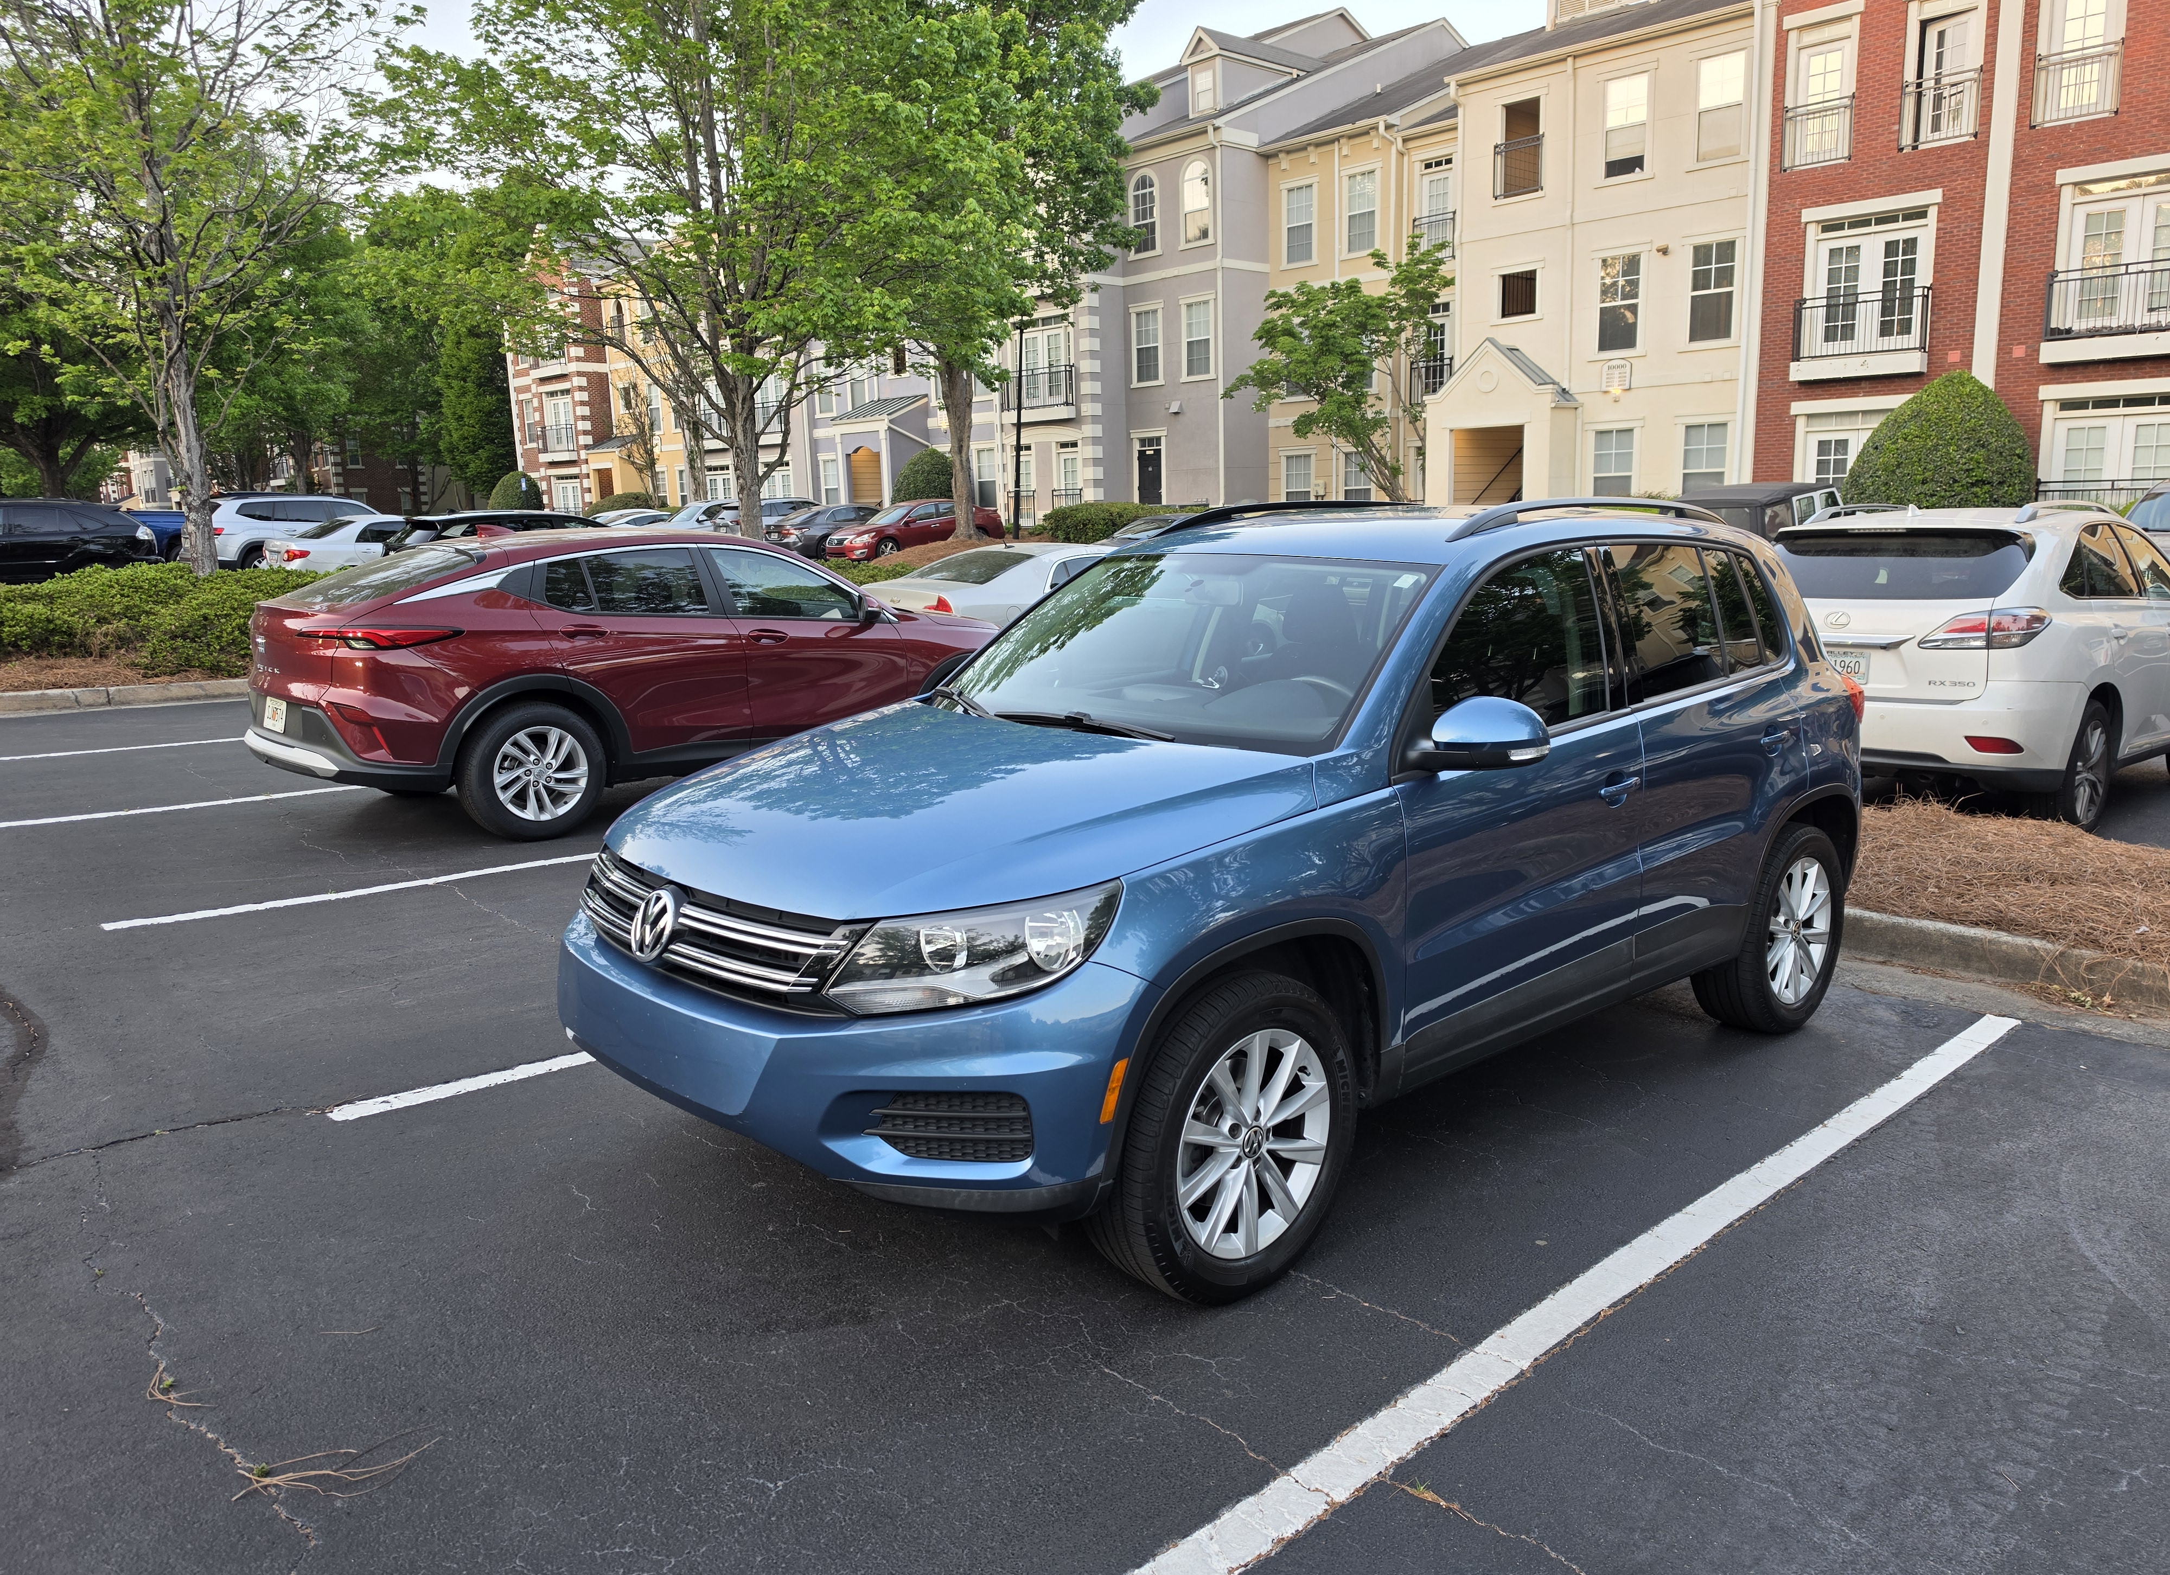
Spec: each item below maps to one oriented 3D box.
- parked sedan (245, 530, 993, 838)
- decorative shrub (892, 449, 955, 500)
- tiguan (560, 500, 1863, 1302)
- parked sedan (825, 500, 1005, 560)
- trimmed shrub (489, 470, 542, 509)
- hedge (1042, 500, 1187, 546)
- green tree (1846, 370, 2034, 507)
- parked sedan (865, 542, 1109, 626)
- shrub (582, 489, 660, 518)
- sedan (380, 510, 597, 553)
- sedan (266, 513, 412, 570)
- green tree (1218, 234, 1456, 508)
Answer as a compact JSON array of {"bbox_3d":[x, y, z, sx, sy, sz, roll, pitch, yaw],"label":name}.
[{"bbox_3d":[-2.421,-0.763,8.824,4.630,1.560,1.900,-9,13,-43],"label":"parked sedan"},{"bbox_3d":[-4.570,-8.460,42.200,2.150,2.900,2.150,-12,15,-43],"label":"decorative shrub"},{"bbox_3d":[0.788,-0.019,4.415,4.430,1.700,1.920,-8,12,-41],"label":"tiguan"},{"bbox_3d":[-4.190,-6.380,35.810,4.860,1.470,1.850,-14,15,-42],"label":"parked sedan"},{"bbox_3d":[-22.500,-10.940,56.850,2.200,3.000,2.200,-12,15,-43],"label":"trimmed shrub"},{"bbox_3d":[0.870,-6.680,36.200,1.700,1.150,4.200,-12,15,-43],"label":"hedge"},{"bbox_3d":[13.670,-5.120,23.050,2.650,3.100,2.650,-12,15,-43],"label":"green tree"},{"bbox_3d":[-0.060,-1.900,15.750,4.860,1.460,1.840,-10,13,-40],"label":"parked sedan"},{"bbox_3d":[-15.770,-9.090,48.950,2.300,1.900,2.700,-12,15,-43],"label":"shrub"},{"bbox_3d":[-8.470,-3.620,23.200,4.500,1.560,1.860,-11,14,-40],"label":"sedan"},{"bbox_3d":[-12.300,-4.250,26.800,4.550,1.470,1.820,-11,14,-40],"label":"sedan"},{"bbox_3d":[5.610,-8.510,31.900,4.500,6.500,4.900,-2,11,0],"label":"green tree"}]

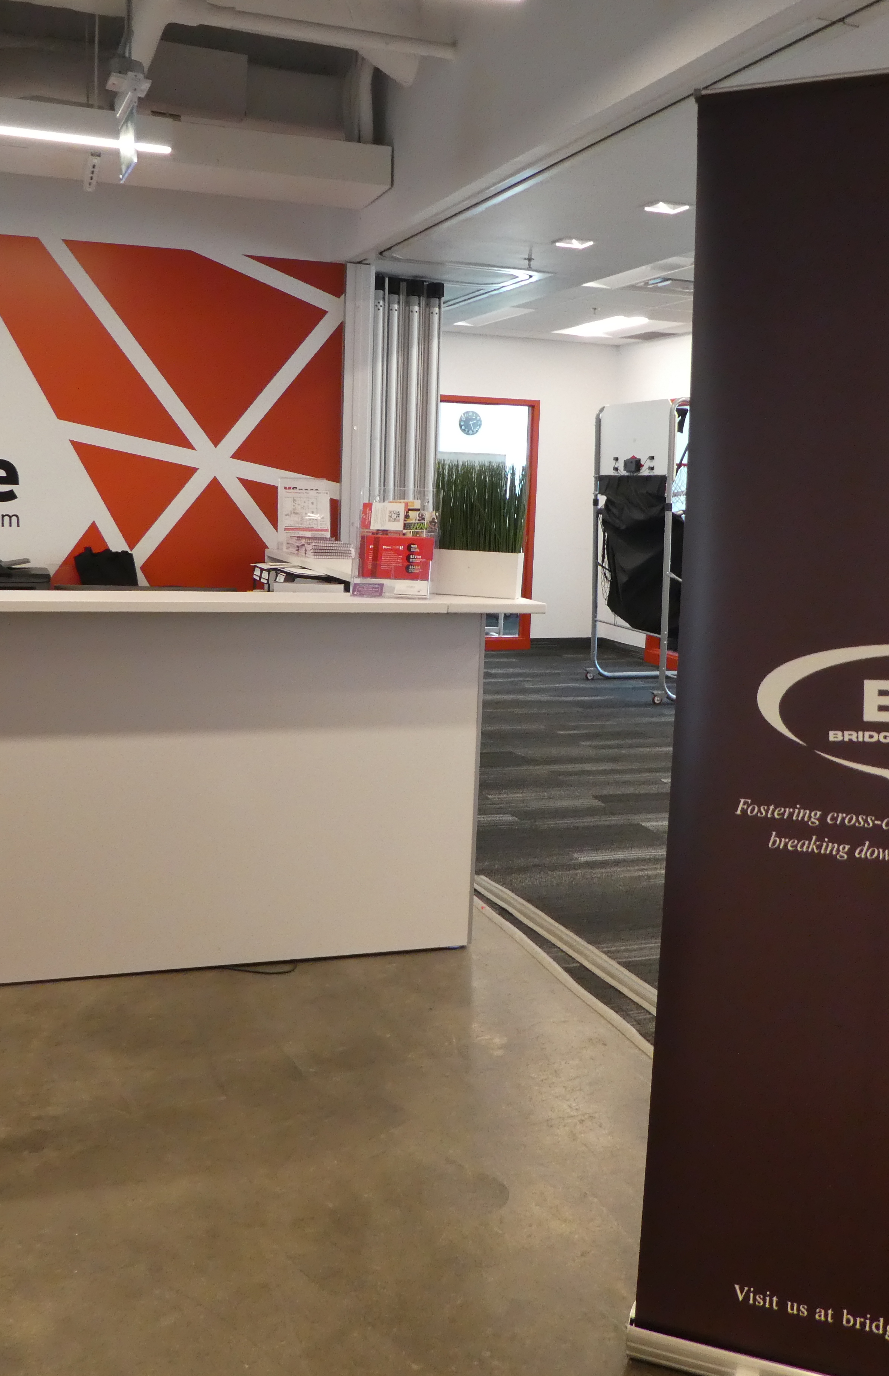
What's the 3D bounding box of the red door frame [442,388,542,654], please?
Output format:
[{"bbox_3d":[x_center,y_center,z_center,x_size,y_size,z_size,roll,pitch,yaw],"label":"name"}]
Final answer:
[{"bbox_3d":[0.308,-1.406,11.037,1.030,2.167,0.120,-1,10,-20],"label":"red door frame"}]

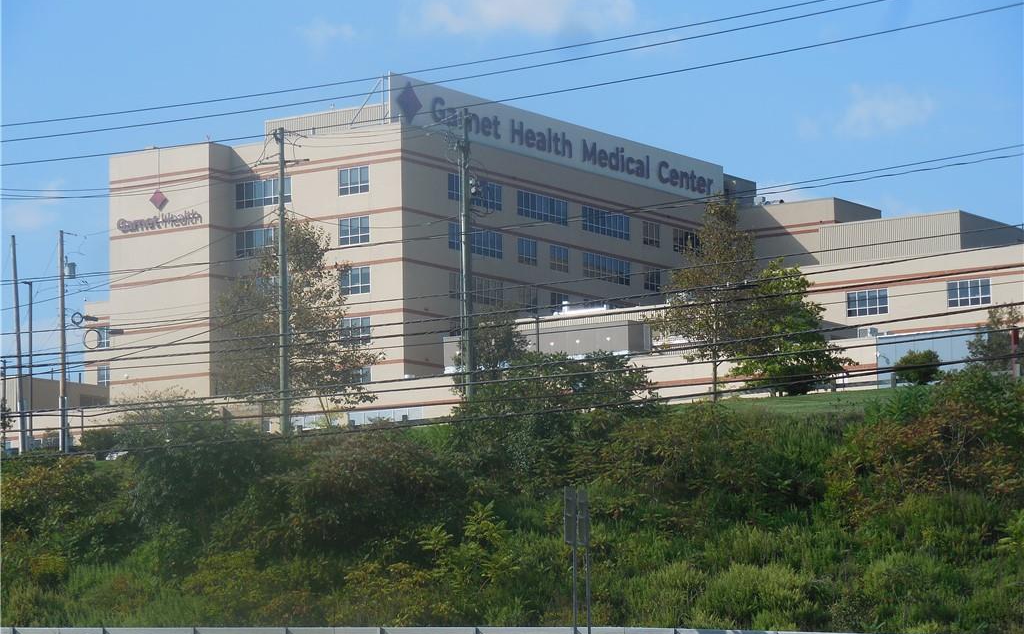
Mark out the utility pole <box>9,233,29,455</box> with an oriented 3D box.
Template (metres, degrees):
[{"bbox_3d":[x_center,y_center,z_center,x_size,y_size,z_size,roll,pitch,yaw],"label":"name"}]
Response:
[{"bbox_3d":[-28.346,1.608,192.000,0.370,12.349,0.370,-3,-8,0],"label":"utility pole"}]

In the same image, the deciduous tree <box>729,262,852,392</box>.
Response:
[{"bbox_3d":[17.932,0.743,216.000,7.883,8.917,7.489,-1,-8,0],"label":"deciduous tree"}]

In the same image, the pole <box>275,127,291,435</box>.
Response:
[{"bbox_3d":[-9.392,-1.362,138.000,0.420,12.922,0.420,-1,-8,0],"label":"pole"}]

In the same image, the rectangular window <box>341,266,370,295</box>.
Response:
[{"bbox_3d":[-13.578,-3.048,289.015,3.251,2.274,0.150,-6,-9,33],"label":"rectangular window"}]

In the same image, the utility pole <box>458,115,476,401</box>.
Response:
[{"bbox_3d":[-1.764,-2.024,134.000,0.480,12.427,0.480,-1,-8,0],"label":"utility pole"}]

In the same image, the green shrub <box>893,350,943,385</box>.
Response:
[{"bbox_3d":[26.997,3.420,222.000,3.188,2.524,3.028,-1,-8,0],"label":"green shrub"}]

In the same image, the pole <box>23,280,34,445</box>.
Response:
[{"bbox_3d":[-29.446,2.777,204.000,0.550,10.131,0.250,-1,-8,0],"label":"pole"}]

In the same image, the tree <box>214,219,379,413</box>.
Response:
[{"bbox_3d":[-12.120,0.450,188.000,9.224,11.867,8.762,-1,-8,0],"label":"tree"}]

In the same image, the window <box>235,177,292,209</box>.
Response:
[{"bbox_3d":[-21.956,-10.890,295.500,6.281,2.345,0.150,-6,-9,33],"label":"window"}]

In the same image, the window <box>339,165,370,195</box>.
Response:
[{"bbox_3d":[-13.675,-11.783,290.152,3.264,2.336,0.150,-6,-9,33],"label":"window"}]

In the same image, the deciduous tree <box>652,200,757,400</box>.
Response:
[{"bbox_3d":[12.266,-1.020,213.000,6.627,12.935,6.296,-1,-8,0],"label":"deciduous tree"}]

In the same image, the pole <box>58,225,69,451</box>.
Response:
[{"bbox_3d":[-25.225,1.378,188.000,0.400,12.598,0.400,-1,-8,0],"label":"pole"}]

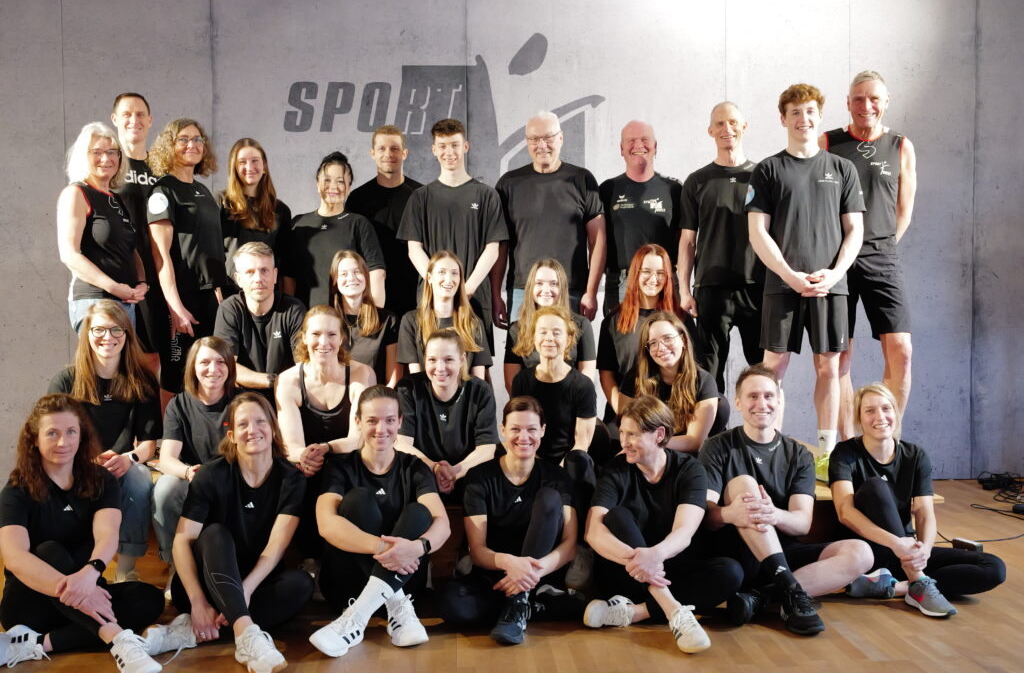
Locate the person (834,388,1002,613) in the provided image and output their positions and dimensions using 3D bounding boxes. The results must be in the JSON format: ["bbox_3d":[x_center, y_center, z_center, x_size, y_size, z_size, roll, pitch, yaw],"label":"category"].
[{"bbox_3d":[1.538,0.584,3.864,0.650,0.798,0.580,0,2,10],"label":"person"}]

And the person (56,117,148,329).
[{"bbox_3d":[-1.881,-0.171,4.550,0.350,1.623,0.450,2,3,44],"label":"person"}]

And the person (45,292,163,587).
[{"bbox_3d":[-1.655,0.417,4.118,0.500,1.139,0.660,-1,2,-14],"label":"person"}]

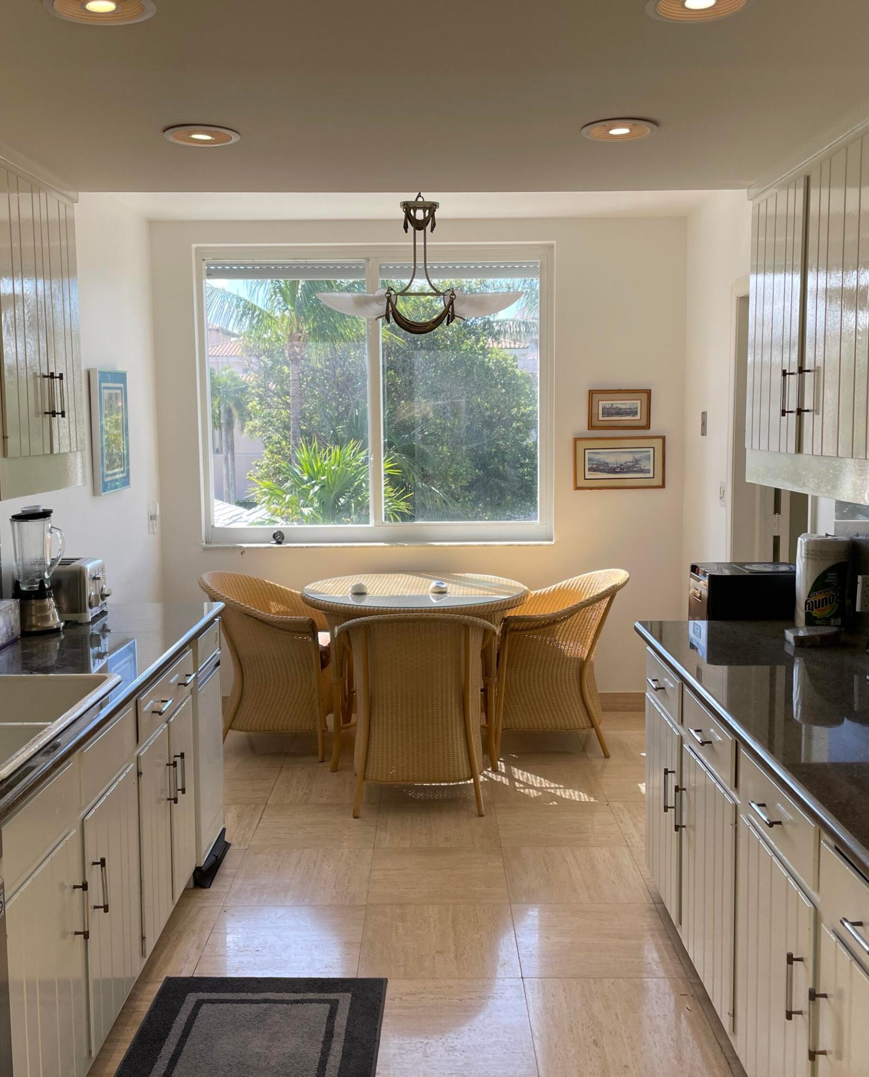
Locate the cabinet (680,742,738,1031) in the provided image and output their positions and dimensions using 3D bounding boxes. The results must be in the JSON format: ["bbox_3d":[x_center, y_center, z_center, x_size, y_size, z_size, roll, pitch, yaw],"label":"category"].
[{"bbox_3d":[0.931,0.864,2.791,0.460,0.534,0.534,0,6,0],"label":"cabinet"}]

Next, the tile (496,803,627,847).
[{"bbox_3d":[0.474,1.102,4.134,0.460,0.015,0.455,0,6,0],"label":"tile"}]

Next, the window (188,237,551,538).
[{"bbox_3d":[-0.291,-0.729,5.556,1.812,1.534,0.100,0,6,0],"label":"window"}]

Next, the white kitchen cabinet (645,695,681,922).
[{"bbox_3d":[0.934,0.794,3.246,0.500,0.552,0.474,0,6,0],"label":"white kitchen cabinet"}]

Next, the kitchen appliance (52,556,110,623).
[{"bbox_3d":[-1.212,0.166,3.531,0.290,0.192,0.190,0,6,0],"label":"kitchen appliance"}]

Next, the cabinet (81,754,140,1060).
[{"bbox_3d":[-1.032,0.883,2.646,0.500,0.552,0.423,0,6,0],"label":"cabinet"}]

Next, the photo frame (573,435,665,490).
[{"bbox_3d":[0.952,-0.386,5.545,0.469,0.269,0.025,0,6,0],"label":"photo frame"}]

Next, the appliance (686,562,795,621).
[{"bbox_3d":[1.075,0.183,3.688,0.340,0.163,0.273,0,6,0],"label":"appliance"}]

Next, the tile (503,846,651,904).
[{"bbox_3d":[0.469,1.148,3.672,0.456,0.012,0.456,0,6,0],"label":"tile"}]

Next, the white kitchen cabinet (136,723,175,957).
[{"bbox_3d":[-1.049,0.827,3.010,0.550,0.550,0.335,0,6,0],"label":"white kitchen cabinet"}]

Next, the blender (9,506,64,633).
[{"bbox_3d":[-1.225,0.090,3.326,0.170,0.386,0.160,1,6,8],"label":"blender"}]

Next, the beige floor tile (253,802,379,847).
[{"bbox_3d":[-0.446,1.107,4.133,0.460,0.015,0.455,0,6,0],"label":"beige floor tile"}]

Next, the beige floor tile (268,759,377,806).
[{"bbox_3d":[-0.446,1.052,4.577,0.456,0.012,0.456,0,6,0],"label":"beige floor tile"}]

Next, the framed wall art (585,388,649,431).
[{"bbox_3d":[0.945,-0.656,5.515,0.317,0.202,0.025,0,6,0],"label":"framed wall art"}]

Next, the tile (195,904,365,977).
[{"bbox_3d":[-0.444,1.211,3.233,0.460,0.020,0.460,0,6,0],"label":"tile"}]

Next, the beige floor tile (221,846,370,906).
[{"bbox_3d":[-0.443,1.151,3.670,0.456,0.012,0.456,0,6,0],"label":"beige floor tile"}]

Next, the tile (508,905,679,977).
[{"bbox_3d":[0.476,1.204,3.230,0.460,0.015,0.455,0,6,0],"label":"tile"}]

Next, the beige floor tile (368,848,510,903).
[{"bbox_3d":[0.013,1.150,3.671,0.456,0.012,0.456,0,6,0],"label":"beige floor tile"}]

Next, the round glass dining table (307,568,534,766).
[{"bbox_3d":[-0.087,0.614,5.111,1.063,0.757,1.063,0,6,0],"label":"round glass dining table"}]

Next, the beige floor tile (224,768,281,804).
[{"bbox_3d":[-0.908,1.063,4.603,0.460,0.020,0.460,0,6,0],"label":"beige floor tile"}]

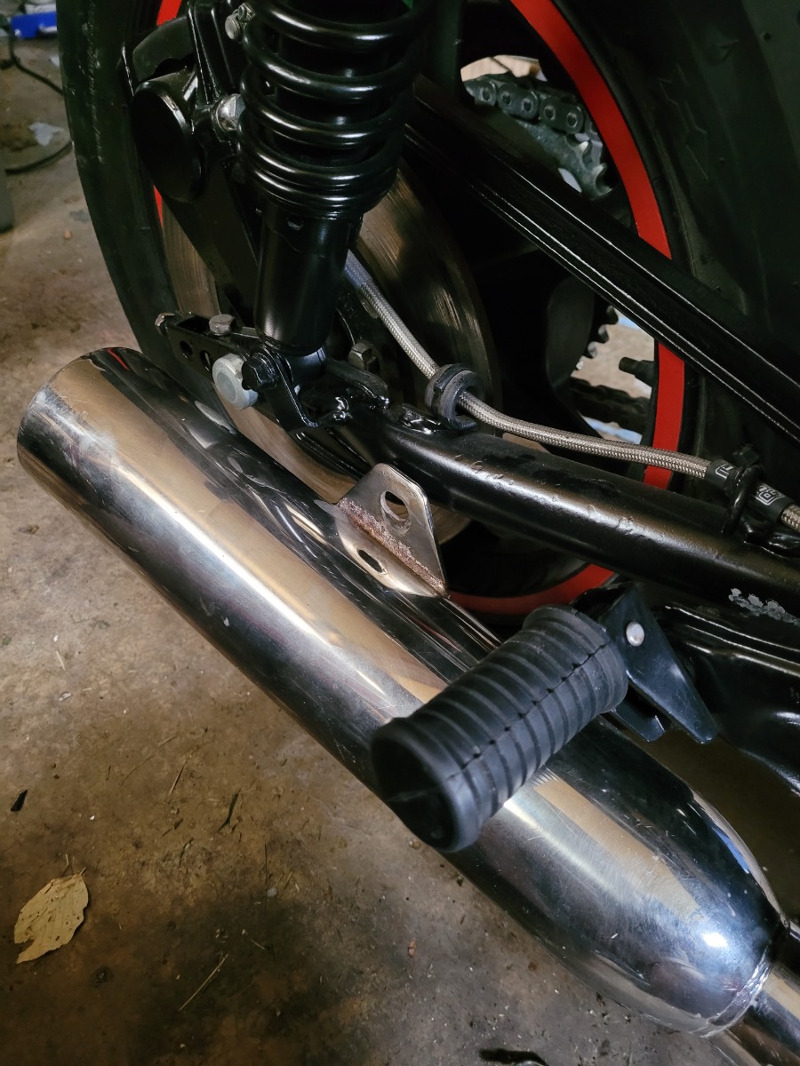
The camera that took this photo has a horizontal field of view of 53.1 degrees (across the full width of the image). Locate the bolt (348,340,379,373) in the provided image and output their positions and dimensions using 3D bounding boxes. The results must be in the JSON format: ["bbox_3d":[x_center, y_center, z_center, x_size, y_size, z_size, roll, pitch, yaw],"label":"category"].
[{"bbox_3d":[-0.022,-0.099,0.449,0.015,0.015,0.009,33,54,31],"label":"bolt"}]

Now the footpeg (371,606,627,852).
[{"bbox_3d":[0.033,0.062,0.265,0.085,0.043,0.043,-32,51,-30],"label":"footpeg"}]

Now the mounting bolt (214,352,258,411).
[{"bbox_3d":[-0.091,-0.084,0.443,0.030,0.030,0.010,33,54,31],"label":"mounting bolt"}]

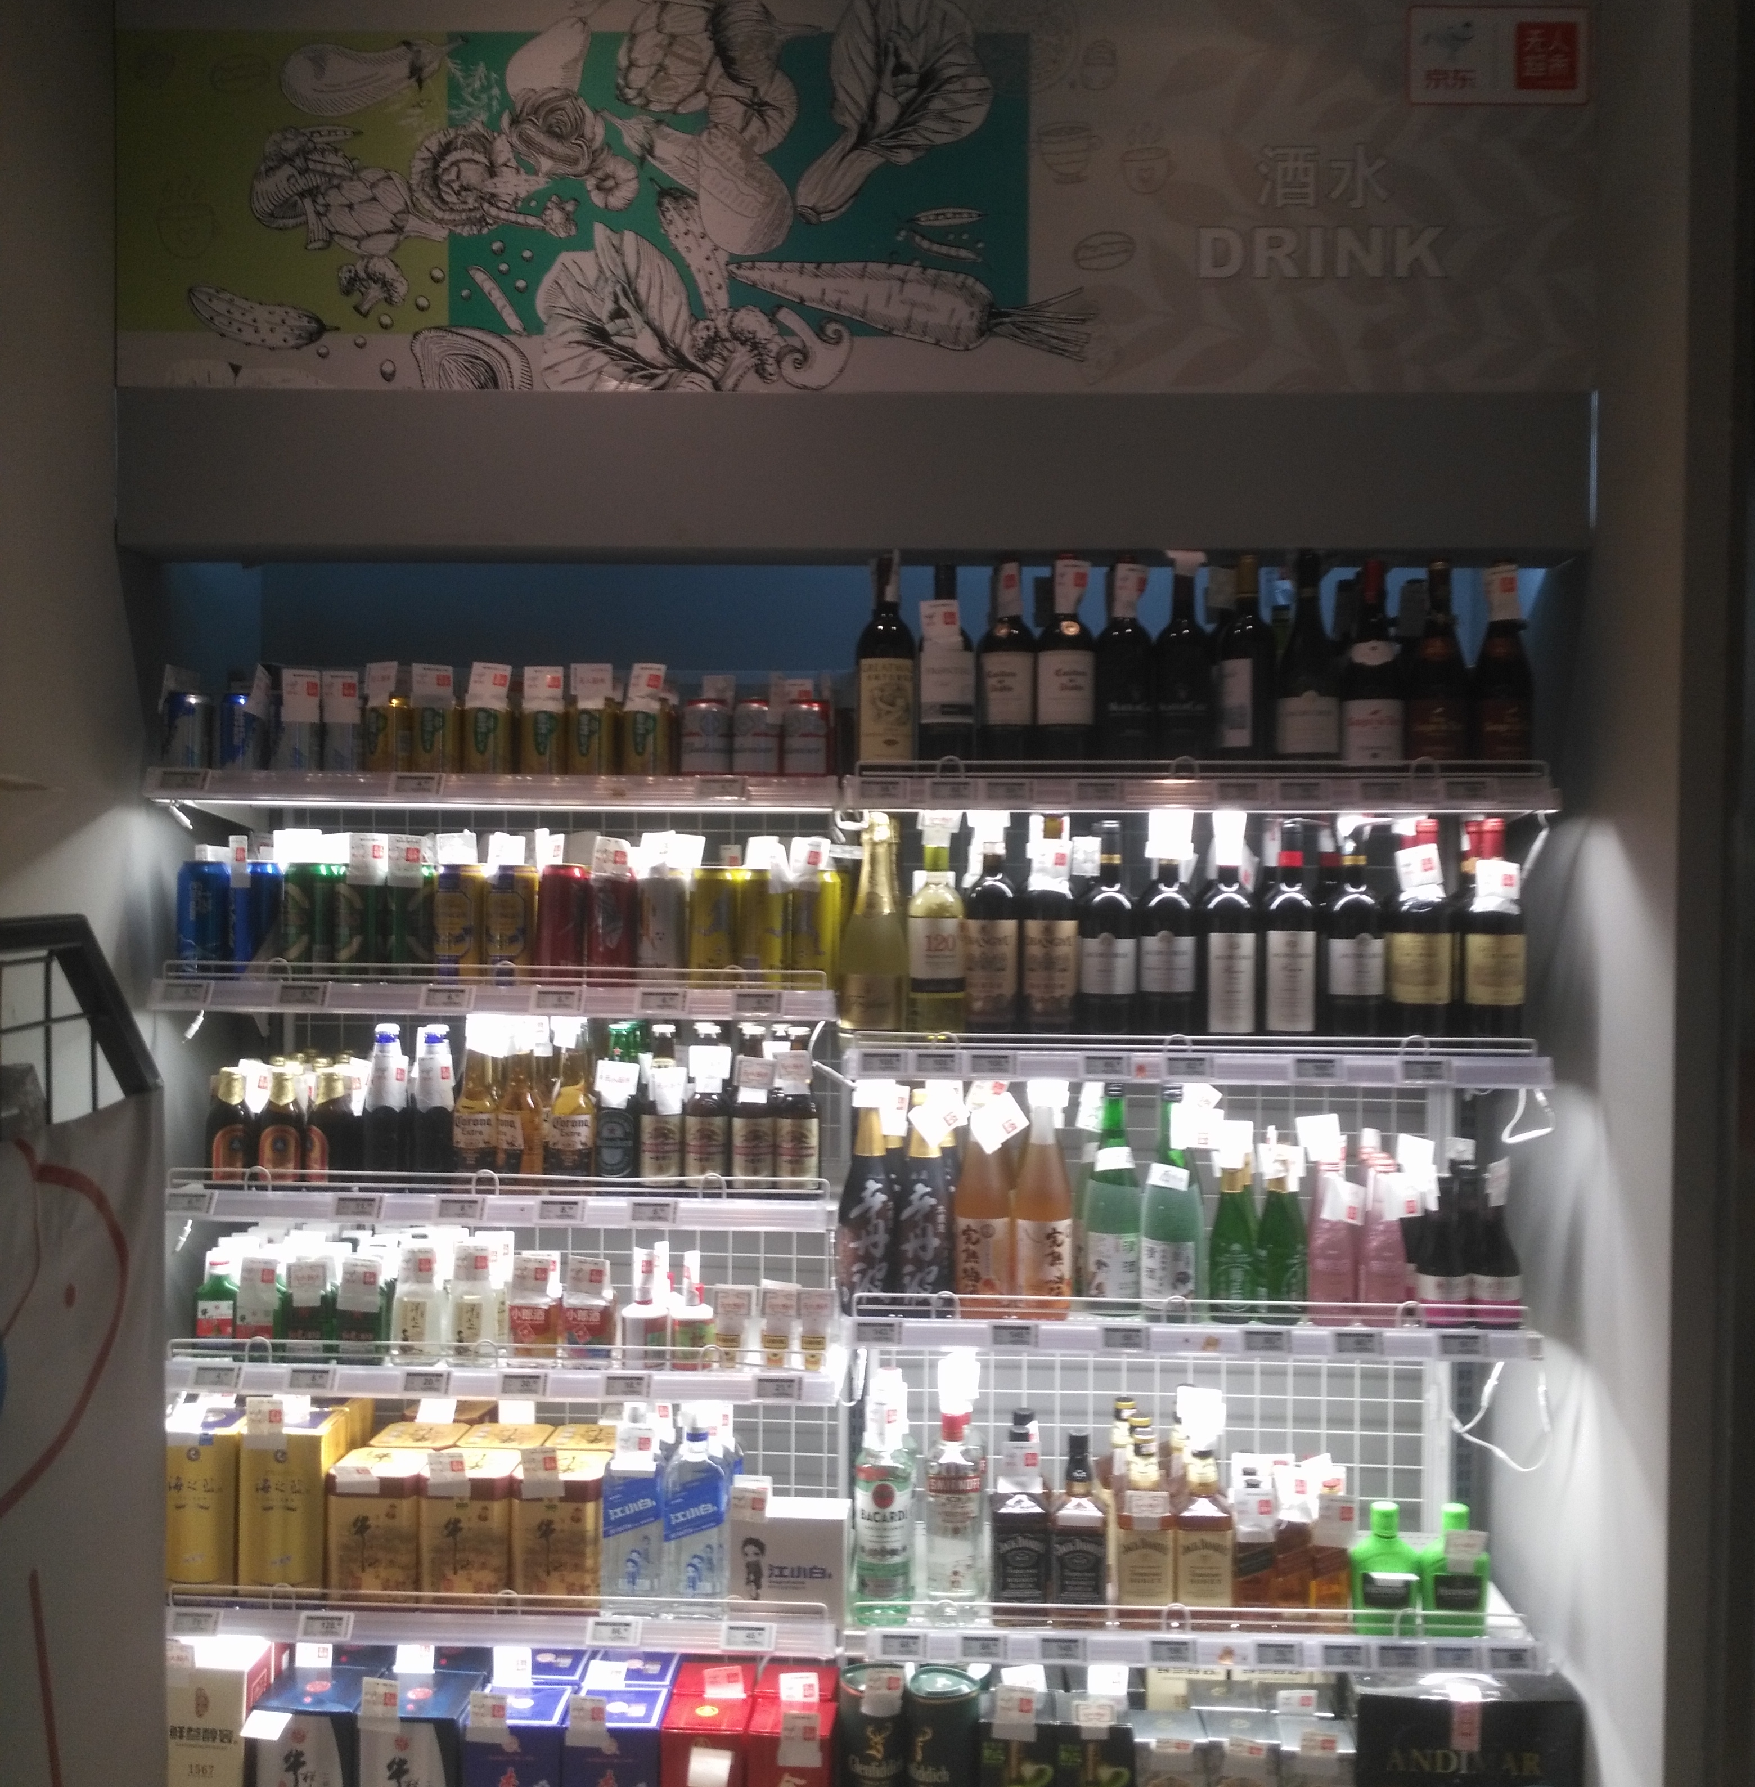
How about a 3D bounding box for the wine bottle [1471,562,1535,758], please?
[{"bbox_3d":[0.805,-0.281,2.434,0.078,0.296,0.078,1,2,2],"label":"wine bottle"}]

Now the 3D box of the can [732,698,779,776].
[{"bbox_3d":[-0.159,-0.199,2.506,0.066,0.117,0.066,0,2,0],"label":"can"}]

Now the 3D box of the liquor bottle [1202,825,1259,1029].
[{"bbox_3d":[0.475,0.054,2.540,0.076,0.307,0.076,1,1,1],"label":"liquor bottle"}]

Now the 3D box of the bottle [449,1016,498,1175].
[{"bbox_3d":[-0.537,0.282,2.527,0.061,0.241,0.061,0,2,1],"label":"bottle"}]

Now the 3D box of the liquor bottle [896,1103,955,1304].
[{"bbox_3d":[0.064,0.416,2.515,0.077,0.295,0.077,1,1,2],"label":"liquor bottle"}]

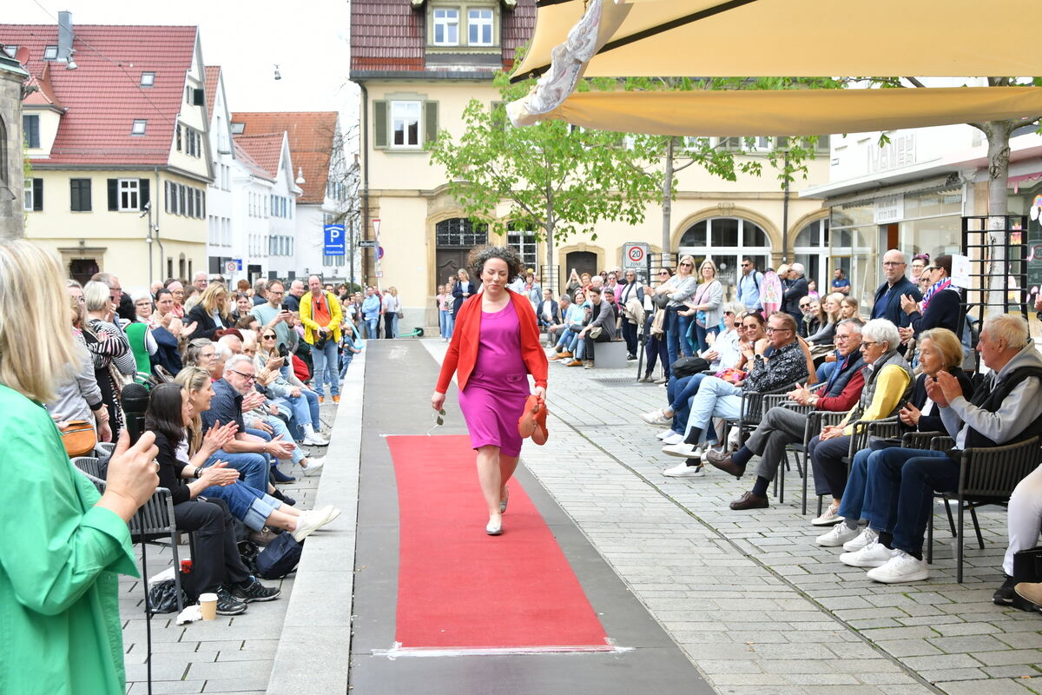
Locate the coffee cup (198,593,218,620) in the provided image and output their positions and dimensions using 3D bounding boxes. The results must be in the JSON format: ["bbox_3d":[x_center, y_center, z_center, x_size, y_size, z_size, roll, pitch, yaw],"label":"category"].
[{"bbox_3d":[-1.570,1.296,6.967,0.092,0.125,0.092,0,3,0],"label":"coffee cup"}]

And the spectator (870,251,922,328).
[{"bbox_3d":[3.048,0.073,11.345,0.520,1.730,0.360,2,4,36],"label":"spectator"}]

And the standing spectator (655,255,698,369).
[{"bbox_3d":[2.087,-0.343,18.245,0.500,1.740,0.400,3,4,45],"label":"standing spectator"}]

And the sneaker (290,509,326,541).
[{"bbox_3d":[-1.192,0.984,7.930,0.285,0.120,0.100,-36,0,-2],"label":"sneaker"}]

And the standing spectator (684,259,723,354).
[{"bbox_3d":[2.265,-0.247,17.300,0.520,1.680,0.450,2,4,37],"label":"standing spectator"}]

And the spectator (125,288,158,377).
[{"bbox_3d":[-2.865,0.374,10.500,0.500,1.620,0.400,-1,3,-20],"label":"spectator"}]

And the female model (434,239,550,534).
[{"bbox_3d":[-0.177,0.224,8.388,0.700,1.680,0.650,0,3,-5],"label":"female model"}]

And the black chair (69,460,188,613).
[{"bbox_3d":[-2.039,0.946,7.341,0.600,0.780,0.580,0,3,-5],"label":"black chair"}]

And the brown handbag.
[{"bbox_3d":[-2.336,0.473,7.250,0.260,0.200,0.100,-1,3,-23],"label":"brown handbag"}]

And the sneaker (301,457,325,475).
[{"bbox_3d":[-1.722,0.991,11.700,0.275,0.115,0.100,-33,0,-6],"label":"sneaker"}]

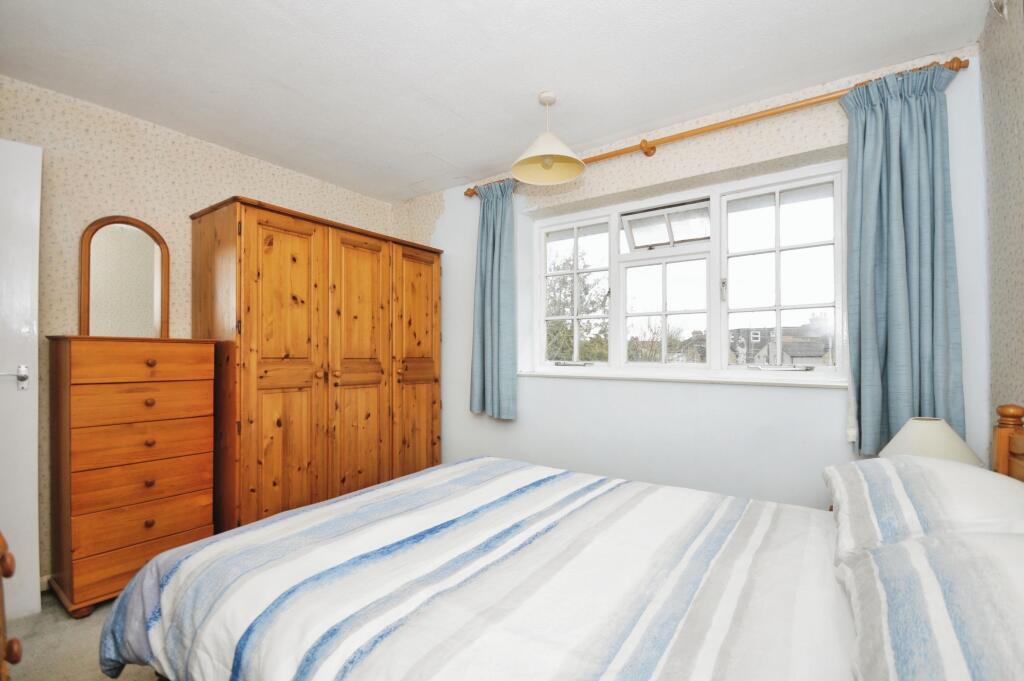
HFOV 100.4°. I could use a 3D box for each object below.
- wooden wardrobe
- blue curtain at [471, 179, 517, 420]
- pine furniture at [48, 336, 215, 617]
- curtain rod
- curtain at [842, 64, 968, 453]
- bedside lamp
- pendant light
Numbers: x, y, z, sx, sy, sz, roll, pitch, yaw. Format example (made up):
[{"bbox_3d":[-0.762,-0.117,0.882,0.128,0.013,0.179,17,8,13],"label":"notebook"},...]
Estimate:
[{"bbox_3d":[-1.186,0.231,2.864,0.579,1.871,1.450,-1,-1,35],"label":"wooden wardrobe"},{"bbox_3d":[-0.136,-0.277,2.932,0.345,1.582,0.125,-1,-1,35],"label":"blue curtain"},{"bbox_3d":[-1.825,0.576,2.068,0.399,1.171,0.541,-1,-1,35],"label":"pine furniture"},{"bbox_3d":[0.709,-1.064,2.365,2.545,0.067,0.090,0,0,35],"label":"curtain rod"},{"bbox_3d":[1.583,-0.288,1.745,0.354,1.560,0.130,-1,-1,35],"label":"curtain"},{"bbox_3d":[1.457,0.449,1.482,0.274,0.360,0.274,-1,-1,35],"label":"bedside lamp"},{"bbox_3d":[0.171,-0.995,2.044,0.346,0.362,0.346,0,-1,0],"label":"pendant light"}]

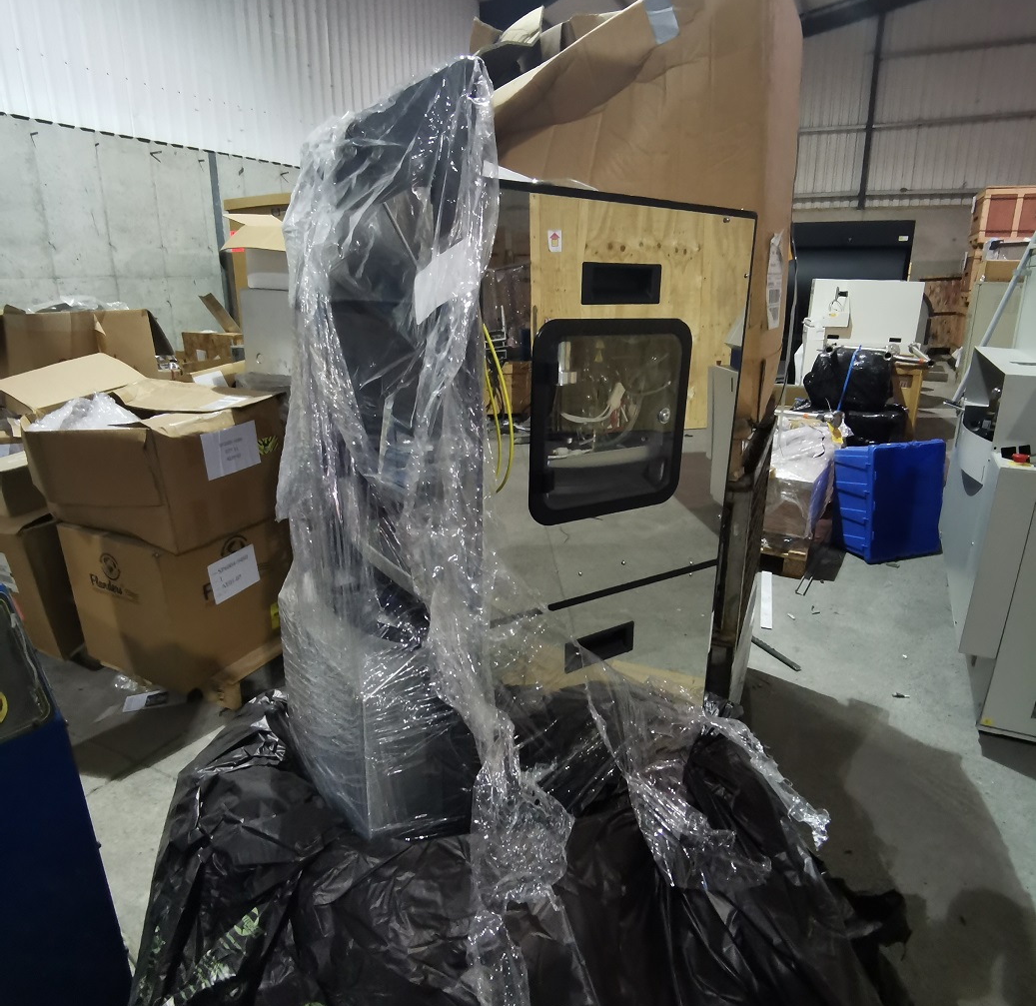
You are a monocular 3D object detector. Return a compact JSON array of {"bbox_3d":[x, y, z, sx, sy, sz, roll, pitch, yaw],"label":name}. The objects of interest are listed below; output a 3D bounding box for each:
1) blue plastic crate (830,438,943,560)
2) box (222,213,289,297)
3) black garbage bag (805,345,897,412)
[{"bbox_3d":[1.950,-0.028,3.615,0.420,0.600,0.330,-5,9,-9],"label":"blue plastic crate"},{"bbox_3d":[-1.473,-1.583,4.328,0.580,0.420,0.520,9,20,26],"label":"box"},{"bbox_3d":[2.229,-0.825,4.550,0.540,0.390,0.460,9,20,26],"label":"black garbage bag"}]

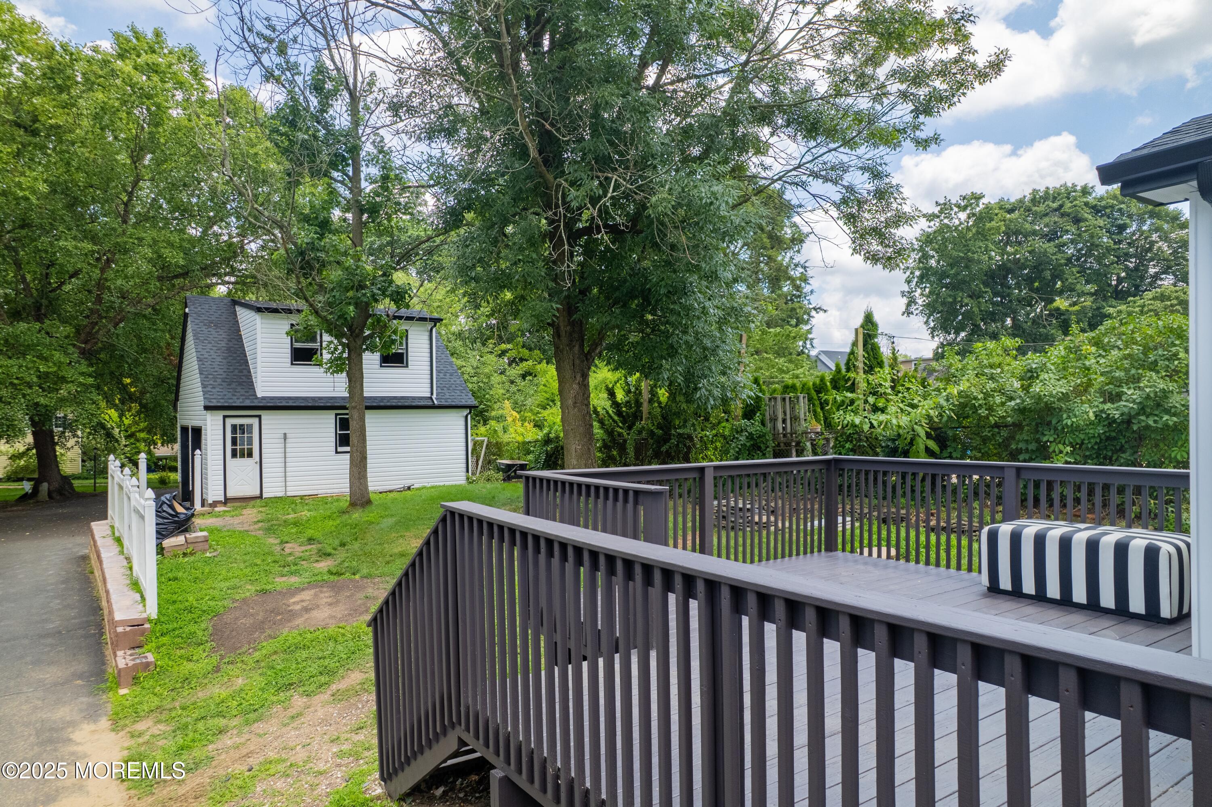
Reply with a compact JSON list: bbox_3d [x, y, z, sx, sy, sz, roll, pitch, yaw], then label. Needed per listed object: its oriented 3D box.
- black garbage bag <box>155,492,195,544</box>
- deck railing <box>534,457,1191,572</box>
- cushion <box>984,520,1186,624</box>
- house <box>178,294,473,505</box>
[{"bbox_3d":[-7.052,1.881,12.000,0.720,0.820,0.660,0,-1,-34],"label":"black garbage bag"},{"bbox_3d":[1.699,0.943,5.049,3.420,0.930,3.150,0,-1,-34],"label":"deck railing"},{"bbox_3d":[3.359,1.146,5.176,0.590,0.485,1.169,0,-1,-34],"label":"cushion"},{"bbox_3d":[-9.565,-0.316,24.455,7.460,5.930,8.500,0,-1,-34],"label":"house"}]

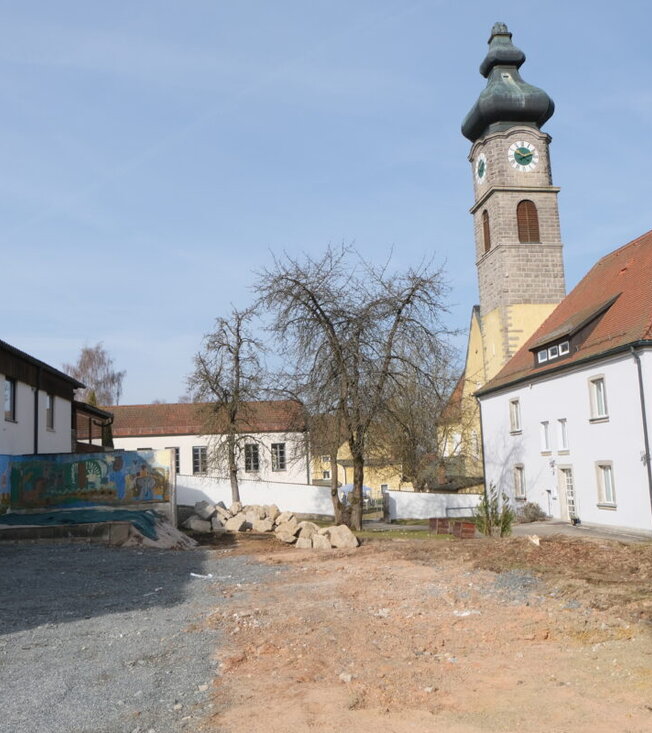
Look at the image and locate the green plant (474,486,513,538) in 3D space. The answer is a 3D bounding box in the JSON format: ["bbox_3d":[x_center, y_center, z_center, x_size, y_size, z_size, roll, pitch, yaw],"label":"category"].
[{"bbox_3d":[4.976,4.261,21.644,1.220,1.532,1.000,-1,-8,-7],"label":"green plant"}]

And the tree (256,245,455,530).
[{"bbox_3d":[1.017,0.561,24.140,6.588,9.461,6.258,-1,-8,-7],"label":"tree"}]

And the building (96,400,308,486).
[{"bbox_3d":[-9.865,5.864,49.101,17.000,6.665,8.500,-1,-8,-7],"label":"building"}]

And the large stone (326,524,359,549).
[{"bbox_3d":[0.322,3.565,15.498,0.673,0.469,0.550,-1,-8,-7],"label":"large stone"}]

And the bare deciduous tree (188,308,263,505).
[{"bbox_3d":[-3.935,1.831,28.764,3.030,8.547,3.030,-1,-8,-7],"label":"bare deciduous tree"}]

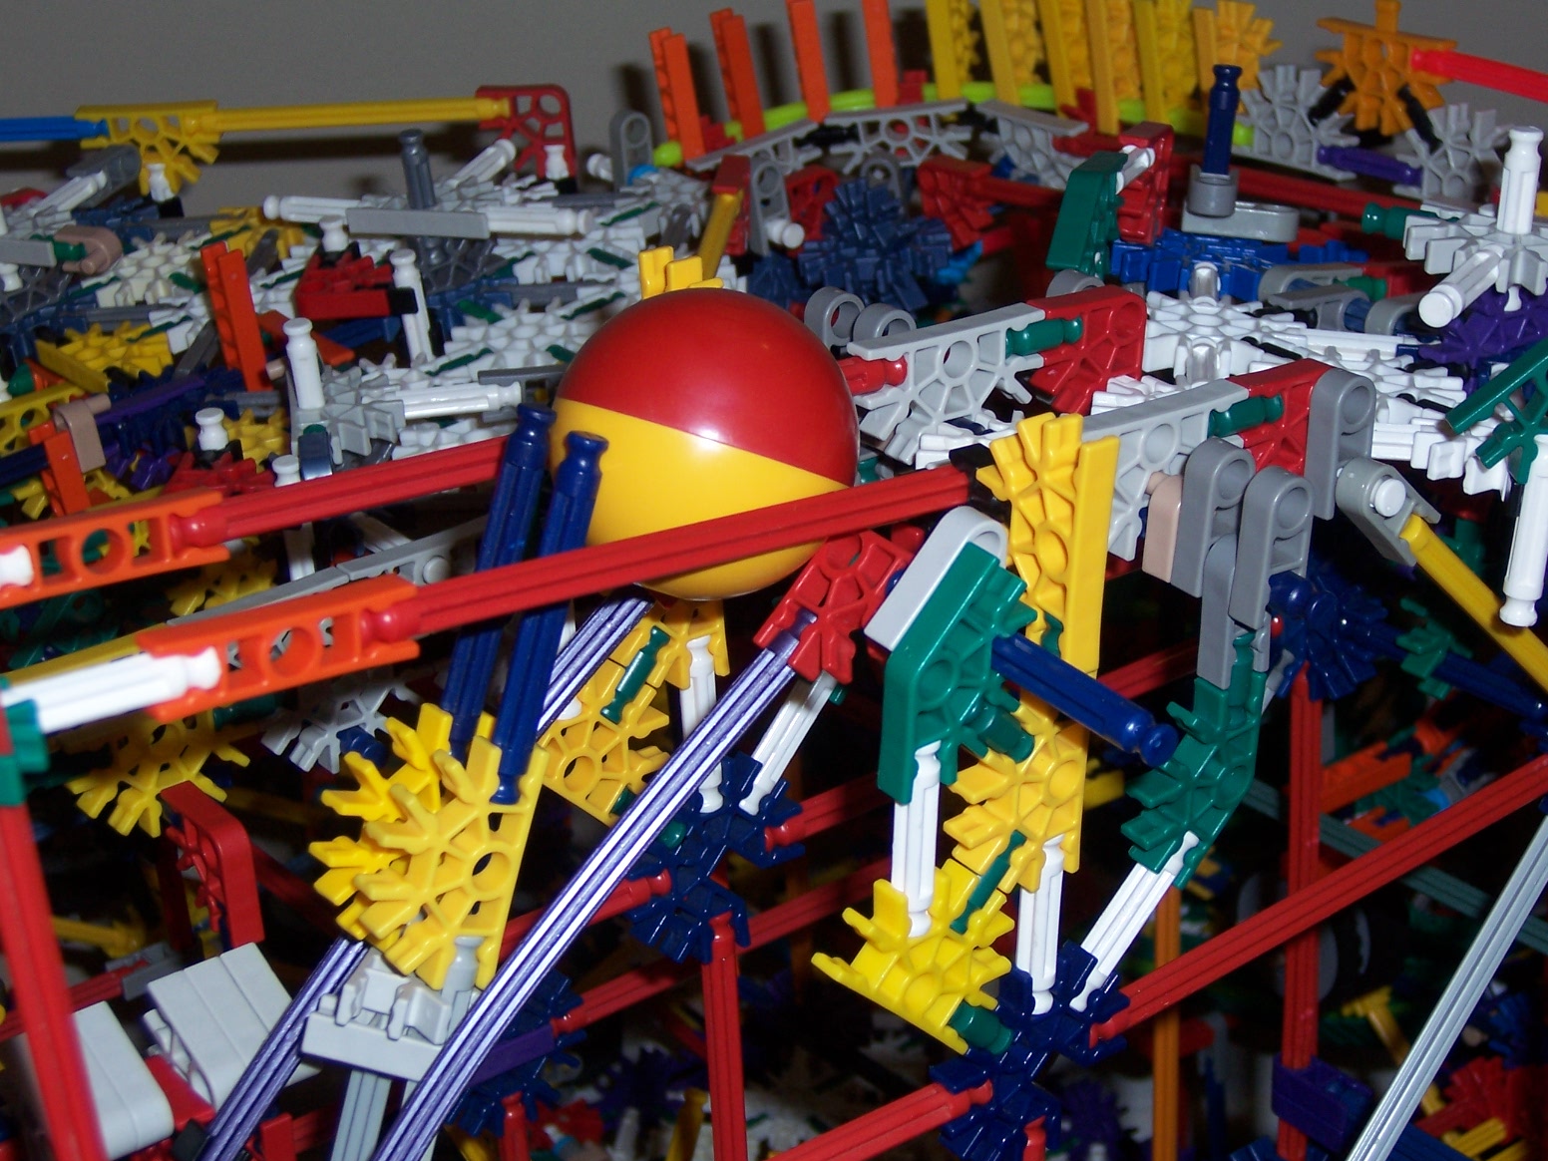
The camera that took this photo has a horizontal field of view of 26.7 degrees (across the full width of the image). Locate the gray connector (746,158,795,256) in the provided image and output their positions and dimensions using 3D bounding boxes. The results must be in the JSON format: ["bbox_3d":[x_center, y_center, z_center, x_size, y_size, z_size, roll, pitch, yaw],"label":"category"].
[{"bbox_3d":[-0.002,-0.097,0.840,0.010,0.024,0.006,-26,34,-26],"label":"gray connector"}]

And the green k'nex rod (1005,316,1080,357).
[{"bbox_3d":[0.043,-0.041,0.543,0.017,0.006,0.006,-15,28,-33],"label":"green k'nex rod"}]

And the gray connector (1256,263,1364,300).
[{"bbox_3d":[0.108,-0.059,0.659,0.023,0.009,0.006,-7,22,-36],"label":"gray connector"}]

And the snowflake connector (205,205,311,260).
[{"bbox_3d":[-0.133,-0.092,0.868,0.039,0.006,0.024,-3,29,10],"label":"snowflake connector"}]

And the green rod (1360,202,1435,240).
[{"bbox_3d":[0.112,-0.063,0.576,0.017,0.006,0.006,7,0,14],"label":"green rod"}]

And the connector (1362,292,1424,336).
[{"bbox_3d":[0.127,-0.052,0.641,0.023,0.009,0.006,-15,27,-33],"label":"connector"}]

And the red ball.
[{"bbox_3d":[-0.010,-0.020,0.478,0.045,0.045,0.045,-2,26,1],"label":"red ball"}]

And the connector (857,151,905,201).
[{"bbox_3d":[0.030,-0.102,0.870,0.010,0.024,0.006,-5,31,11],"label":"connector"}]

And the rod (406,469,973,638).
[{"bbox_3d":[-0.002,-0.006,0.454,0.130,0.006,0.006,-14,0,-37],"label":"rod"}]

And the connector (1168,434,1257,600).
[{"bbox_3d":[0.070,-0.011,0.519,0.010,0.024,0.006,-17,32,-36],"label":"connector"}]

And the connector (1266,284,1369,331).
[{"bbox_3d":[0.129,-0.063,0.765,0.024,0.010,0.006,-11,23,-27],"label":"connector"}]

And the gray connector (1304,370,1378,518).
[{"bbox_3d":[0.090,-0.022,0.517,0.009,0.023,0.006,-18,29,-34],"label":"gray connector"}]

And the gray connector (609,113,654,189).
[{"bbox_3d":[-0.040,-0.119,0.913,0.010,0.024,0.006,-21,29,-31],"label":"gray connector"}]

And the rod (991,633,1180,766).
[{"bbox_3d":[0.036,0.012,0.458,0.006,0.006,0.054,-20,34,-31],"label":"rod"}]

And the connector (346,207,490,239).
[{"bbox_3d":[-0.080,-0.089,0.778,0.037,0.006,0.023,5,29,21],"label":"connector"}]

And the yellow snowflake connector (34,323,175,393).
[{"bbox_3d":[-0.154,-0.053,0.767,0.024,0.006,0.037,-23,29,-31],"label":"yellow snowflake connector"}]

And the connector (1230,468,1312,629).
[{"bbox_3d":[0.078,-0.005,0.511,0.010,0.024,0.006,-16,31,-35],"label":"connector"}]

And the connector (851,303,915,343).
[{"bbox_3d":[0.018,-0.035,0.548,0.009,0.023,0.006,-15,27,-33],"label":"connector"}]

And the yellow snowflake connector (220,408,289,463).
[{"bbox_3d":[-0.117,-0.032,0.755,0.024,0.006,0.039,-26,33,-29],"label":"yellow snowflake connector"}]

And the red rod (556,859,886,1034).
[{"bbox_3d":[0.000,0.074,0.700,0.130,0.006,0.006,-20,0,-42],"label":"red rod"}]

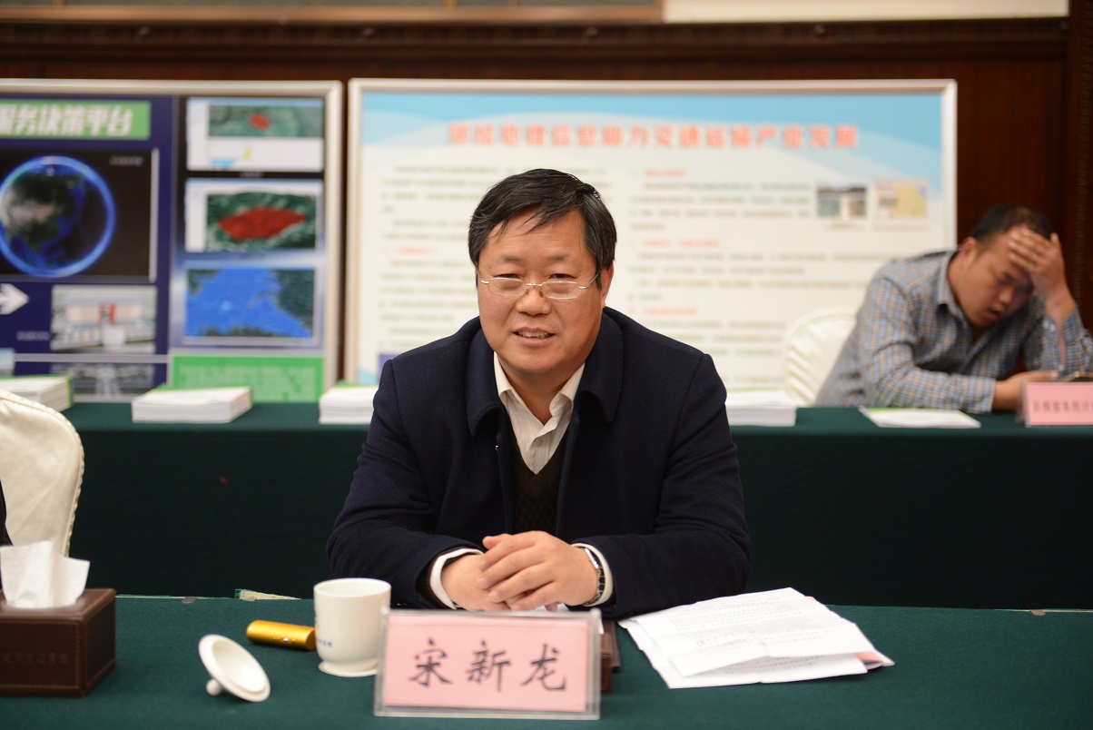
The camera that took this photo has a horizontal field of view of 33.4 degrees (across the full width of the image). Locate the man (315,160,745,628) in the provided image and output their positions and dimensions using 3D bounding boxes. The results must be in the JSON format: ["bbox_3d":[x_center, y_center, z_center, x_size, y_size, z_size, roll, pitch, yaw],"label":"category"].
[{"bbox_3d":[-0.014,0.390,2.213,0.520,1.250,0.660,0,5,3],"label":"man"}]

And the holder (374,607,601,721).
[{"bbox_3d":[-0.054,0.268,1.671,0.202,0.097,0.075,0,5,3],"label":"holder"}]

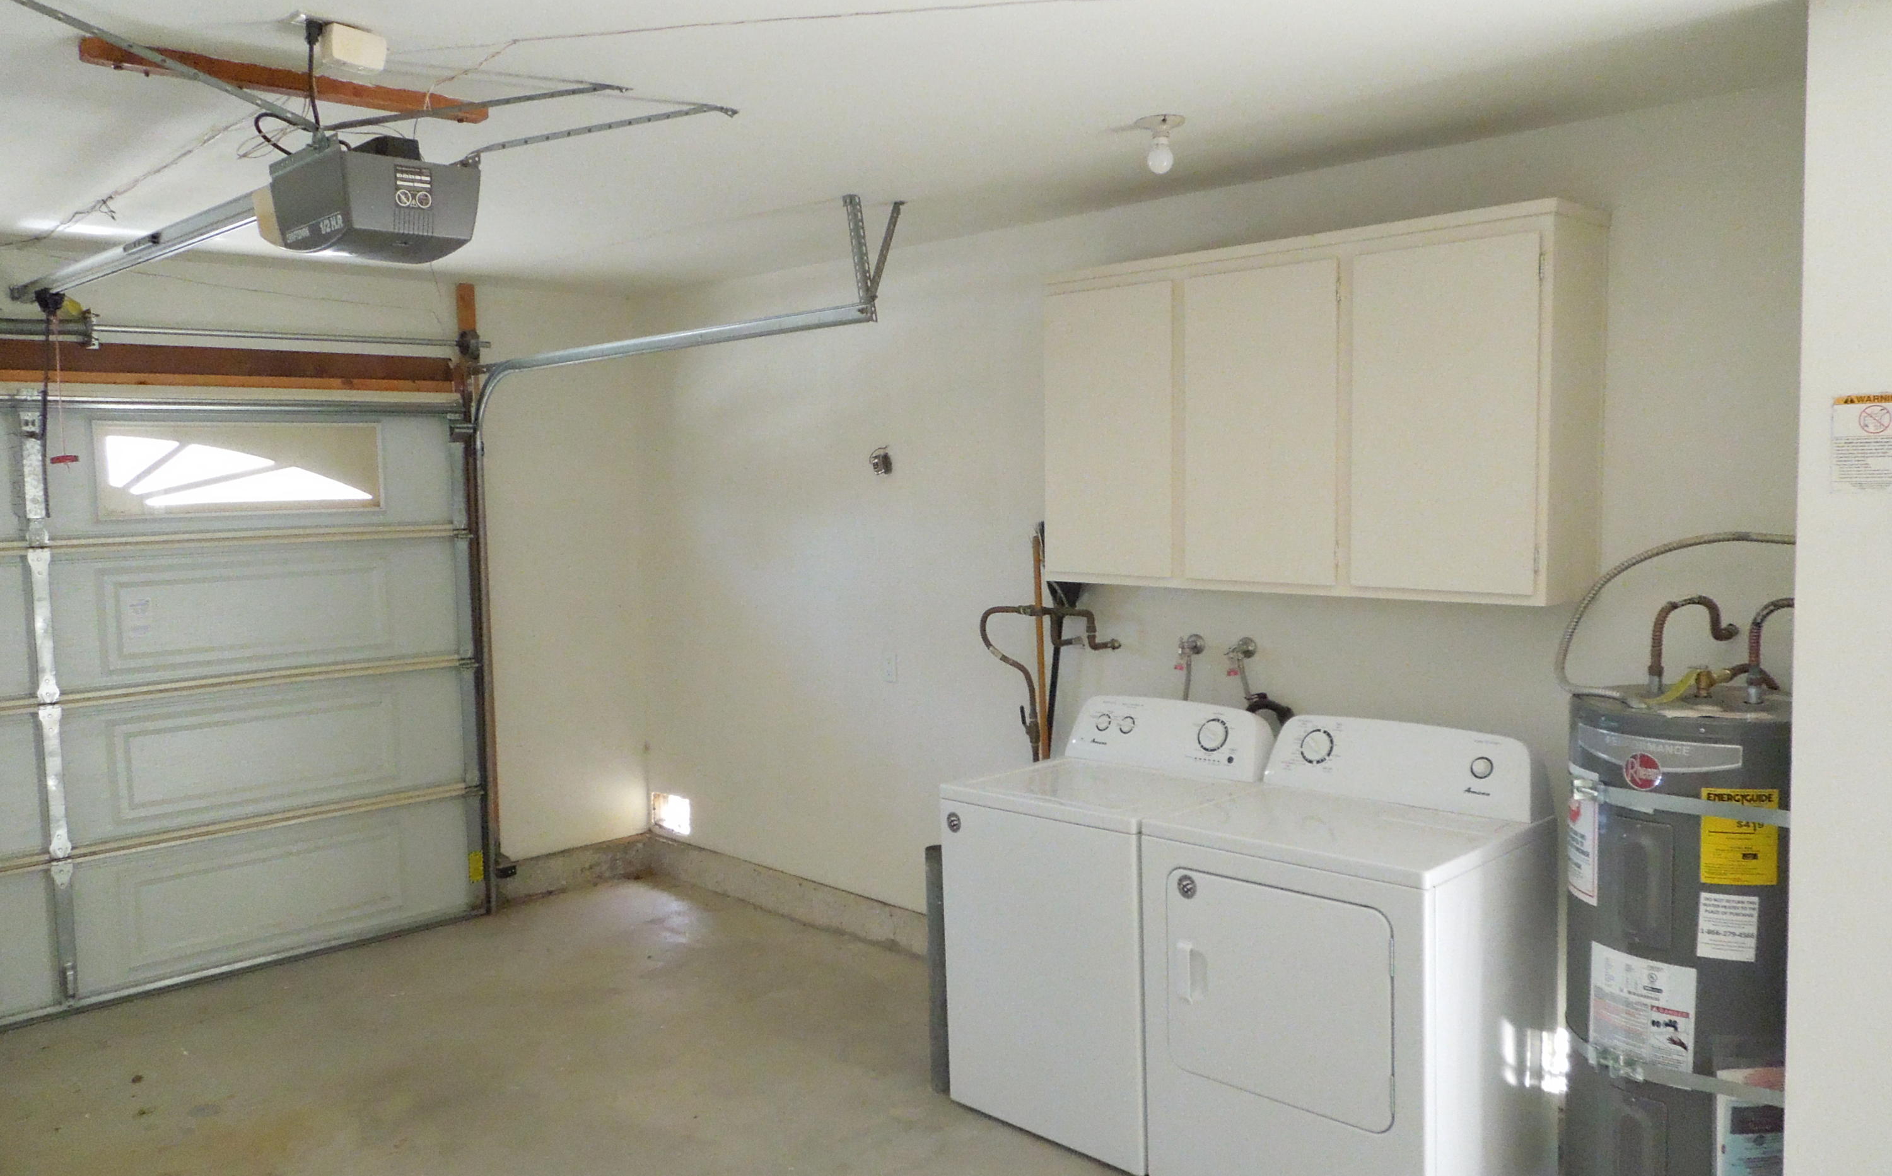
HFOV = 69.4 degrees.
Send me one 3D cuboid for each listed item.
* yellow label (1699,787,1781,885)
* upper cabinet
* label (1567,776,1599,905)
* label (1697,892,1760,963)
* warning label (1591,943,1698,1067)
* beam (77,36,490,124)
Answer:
[{"bbox_3d":[1.560,0.489,2.685,0.131,0.189,0.011,1,4,21],"label":"yellow label"},{"bbox_3d":[0.971,-0.468,3.809,1.540,0.934,0.333,4,6,45],"label":"upper cabinet"},{"bbox_3d":[1.391,0.534,3.001,0.021,0.286,0.202,0,4,10],"label":"label"},{"bbox_3d":[1.548,0.673,2.703,0.100,0.131,0.007,1,5,24],"label":"label"},{"bbox_3d":[1.434,0.877,2.831,0.026,0.231,0.224,-3,5,-32],"label":"warning label"},{"bbox_3d":[-1.395,-1.078,2.932,0.808,0.042,0.070,-4,5,-38],"label":"beam"}]

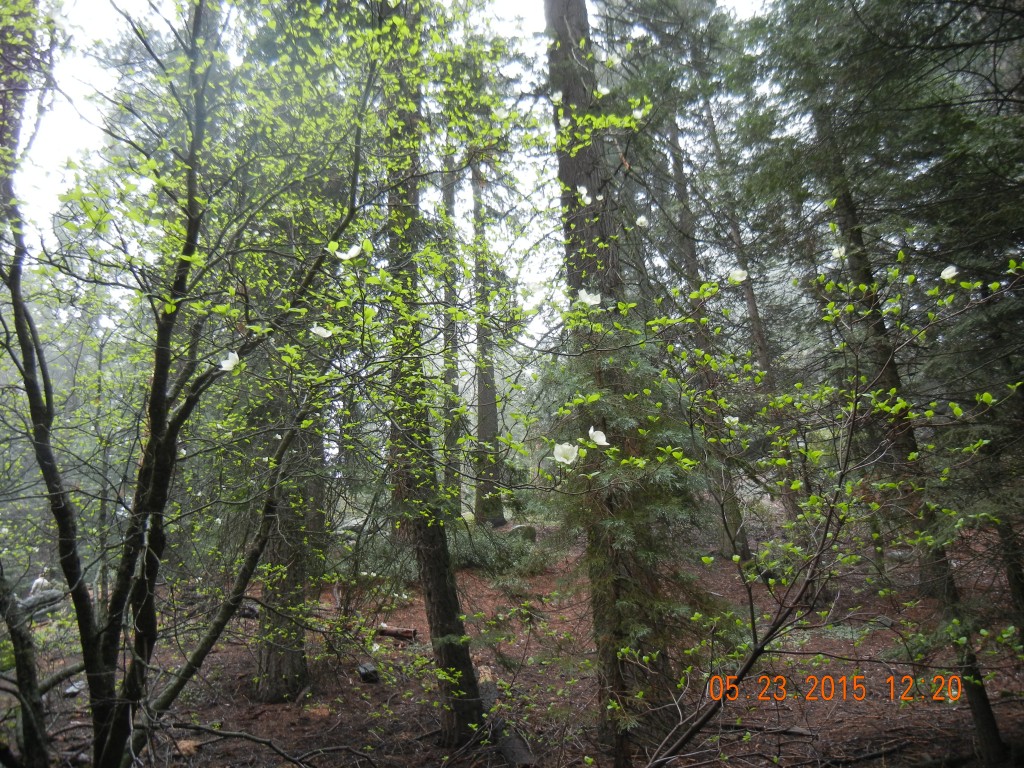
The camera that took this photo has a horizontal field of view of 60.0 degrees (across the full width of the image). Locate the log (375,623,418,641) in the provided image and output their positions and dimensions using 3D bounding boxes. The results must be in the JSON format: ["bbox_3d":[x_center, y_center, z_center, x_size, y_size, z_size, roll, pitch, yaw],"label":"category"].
[{"bbox_3d":[-1.367,2.926,10.500,0.490,0.125,0.130,-1,-13,21],"label":"log"}]

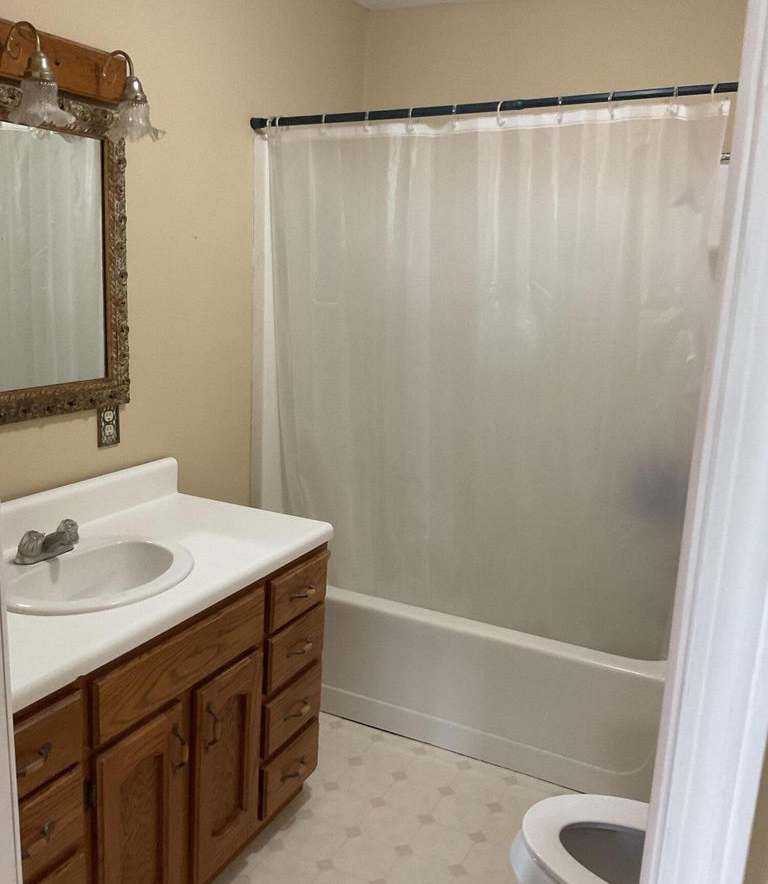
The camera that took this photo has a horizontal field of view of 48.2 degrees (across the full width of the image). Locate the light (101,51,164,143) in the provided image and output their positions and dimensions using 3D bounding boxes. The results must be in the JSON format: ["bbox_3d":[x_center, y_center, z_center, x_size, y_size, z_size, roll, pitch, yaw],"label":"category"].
[{"bbox_3d":[-0.606,-0.825,2.038,0.176,0.196,0.145,8,13,25],"label":"light"}]

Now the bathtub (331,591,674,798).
[{"bbox_3d":[0.360,0.722,3.039,1.520,0.420,0.745,8,13,25],"label":"bathtub"}]

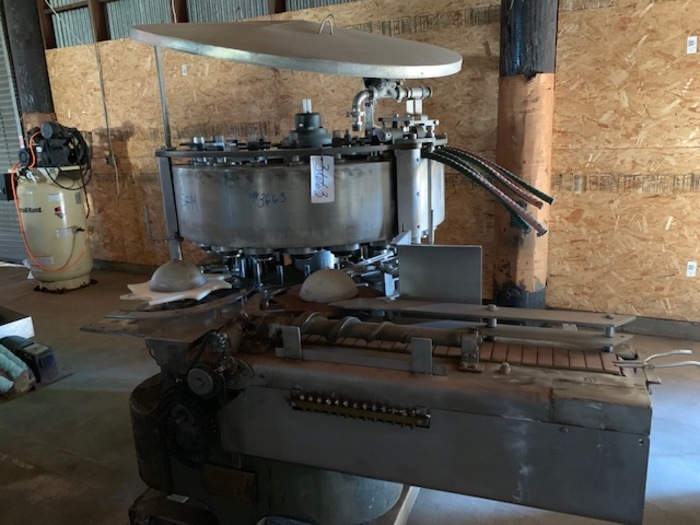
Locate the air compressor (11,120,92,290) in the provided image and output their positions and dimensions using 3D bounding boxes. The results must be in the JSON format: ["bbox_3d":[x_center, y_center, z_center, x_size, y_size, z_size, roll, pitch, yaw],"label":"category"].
[{"bbox_3d":[-3.204,-0.593,5.624,0.760,1.765,0.720,5,16,26],"label":"air compressor"}]

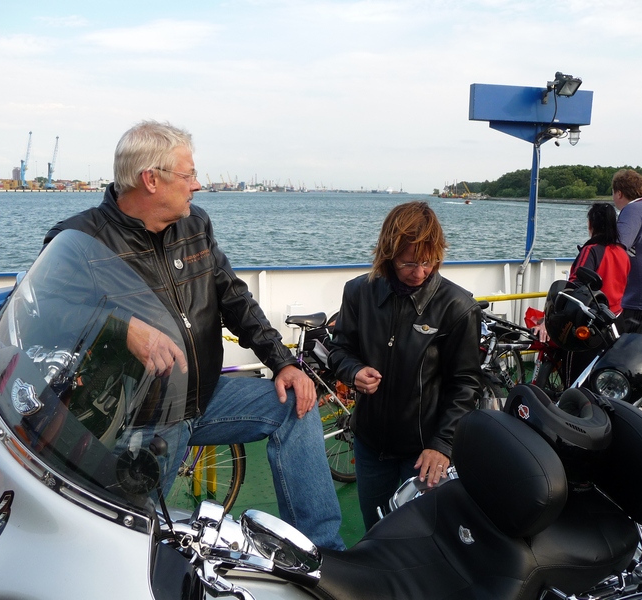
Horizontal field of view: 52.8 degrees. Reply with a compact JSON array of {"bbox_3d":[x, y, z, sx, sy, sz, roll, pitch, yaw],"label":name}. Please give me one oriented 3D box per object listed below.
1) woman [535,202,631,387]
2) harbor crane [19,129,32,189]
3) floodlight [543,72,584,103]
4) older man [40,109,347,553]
[{"bbox_3d":[1.867,0.157,4.434,0.520,1.620,0.420,-2,10,-16],"label":"woman"},{"bbox_3d":[-310.524,-147.643,680.000,15.000,60.000,10.000,3,10,16],"label":"harbor crane"},{"bbox_3d":[2.099,-1.848,5.600,0.250,0.250,0.220,-3,41,-21],"label":"floodlight"},{"bbox_3d":[-0.367,0.456,1.861,0.660,1.840,0.620,10,13,43],"label":"older man"}]

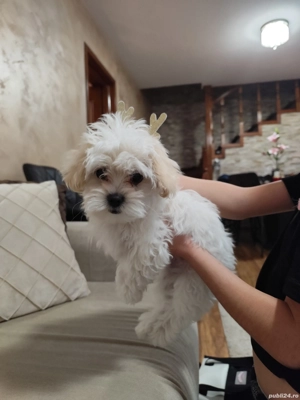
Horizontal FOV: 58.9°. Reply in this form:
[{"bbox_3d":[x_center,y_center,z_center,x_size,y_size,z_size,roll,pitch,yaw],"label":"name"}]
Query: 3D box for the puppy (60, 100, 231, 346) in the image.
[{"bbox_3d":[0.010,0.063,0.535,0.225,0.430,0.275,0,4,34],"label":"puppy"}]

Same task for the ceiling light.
[{"bbox_3d":[1.398,-1.847,2.974,0.285,0.170,0.285,-1,3,10],"label":"ceiling light"}]

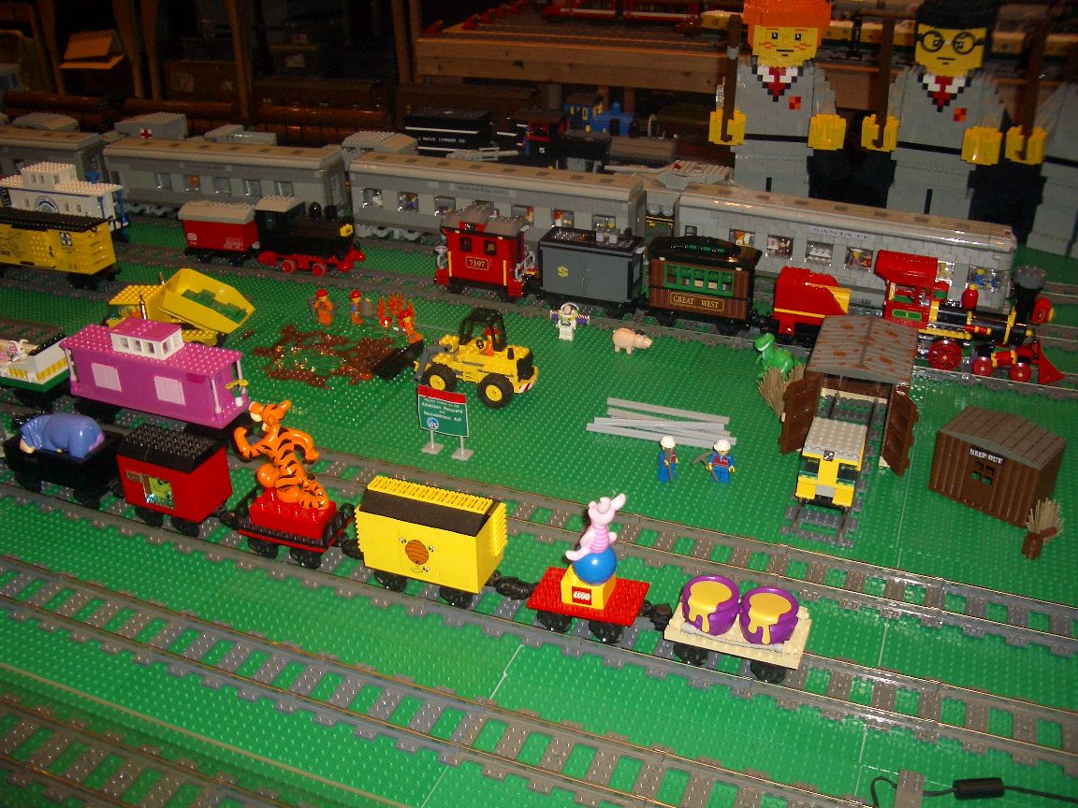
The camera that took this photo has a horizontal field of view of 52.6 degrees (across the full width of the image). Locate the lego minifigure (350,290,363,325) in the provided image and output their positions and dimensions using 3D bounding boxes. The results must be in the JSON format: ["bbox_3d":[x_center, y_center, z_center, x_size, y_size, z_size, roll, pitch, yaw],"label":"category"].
[{"bbox_3d":[-0.214,-0.115,1.289,0.017,0.042,0.023,18,35,29],"label":"lego minifigure"}]

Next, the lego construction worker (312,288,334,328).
[{"bbox_3d":[-0.261,-0.118,1.320,0.024,0.043,0.014,4,29,9],"label":"lego construction worker"}]

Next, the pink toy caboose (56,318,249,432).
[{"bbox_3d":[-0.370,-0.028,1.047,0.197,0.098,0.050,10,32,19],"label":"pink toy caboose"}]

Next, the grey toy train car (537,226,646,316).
[{"bbox_3d":[0.066,-0.157,1.277,0.127,0.095,0.050,10,32,18],"label":"grey toy train car"}]

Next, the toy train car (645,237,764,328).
[{"bbox_3d":[0.188,-0.139,1.233,0.132,0.106,0.053,10,32,18],"label":"toy train car"}]

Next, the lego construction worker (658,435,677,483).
[{"bbox_3d":[0.117,0.049,0.995,0.023,0.043,0.017,-13,32,-21],"label":"lego construction worker"}]

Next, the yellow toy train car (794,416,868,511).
[{"bbox_3d":[0.260,0.053,0.965,0.049,0.054,0.068,10,31,19],"label":"yellow toy train car"}]

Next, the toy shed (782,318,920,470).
[{"bbox_3d":[0.310,-0.018,1.064,0.126,0.102,0.148,10,31,19],"label":"toy shed"}]

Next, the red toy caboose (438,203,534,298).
[{"bbox_3d":[-0.061,-0.187,1.317,0.124,0.111,0.052,10,32,18],"label":"red toy caboose"}]

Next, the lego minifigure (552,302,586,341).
[{"bbox_3d":[0.033,-0.096,1.266,0.048,0.045,0.019,10,31,19],"label":"lego minifigure"}]

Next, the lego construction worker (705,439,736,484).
[{"bbox_3d":[0.166,0.051,0.988,0.027,0.043,0.016,10,32,19],"label":"lego construction worker"}]

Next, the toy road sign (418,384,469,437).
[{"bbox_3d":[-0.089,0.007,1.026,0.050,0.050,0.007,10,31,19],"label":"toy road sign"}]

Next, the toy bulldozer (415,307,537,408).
[{"bbox_3d":[-0.072,-0.057,1.152,0.136,0.087,0.069,10,31,19],"label":"toy bulldozer"}]

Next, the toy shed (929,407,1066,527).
[{"bbox_3d":[0.412,0.051,0.978,0.064,0.071,0.097,-26,38,-38],"label":"toy shed"}]

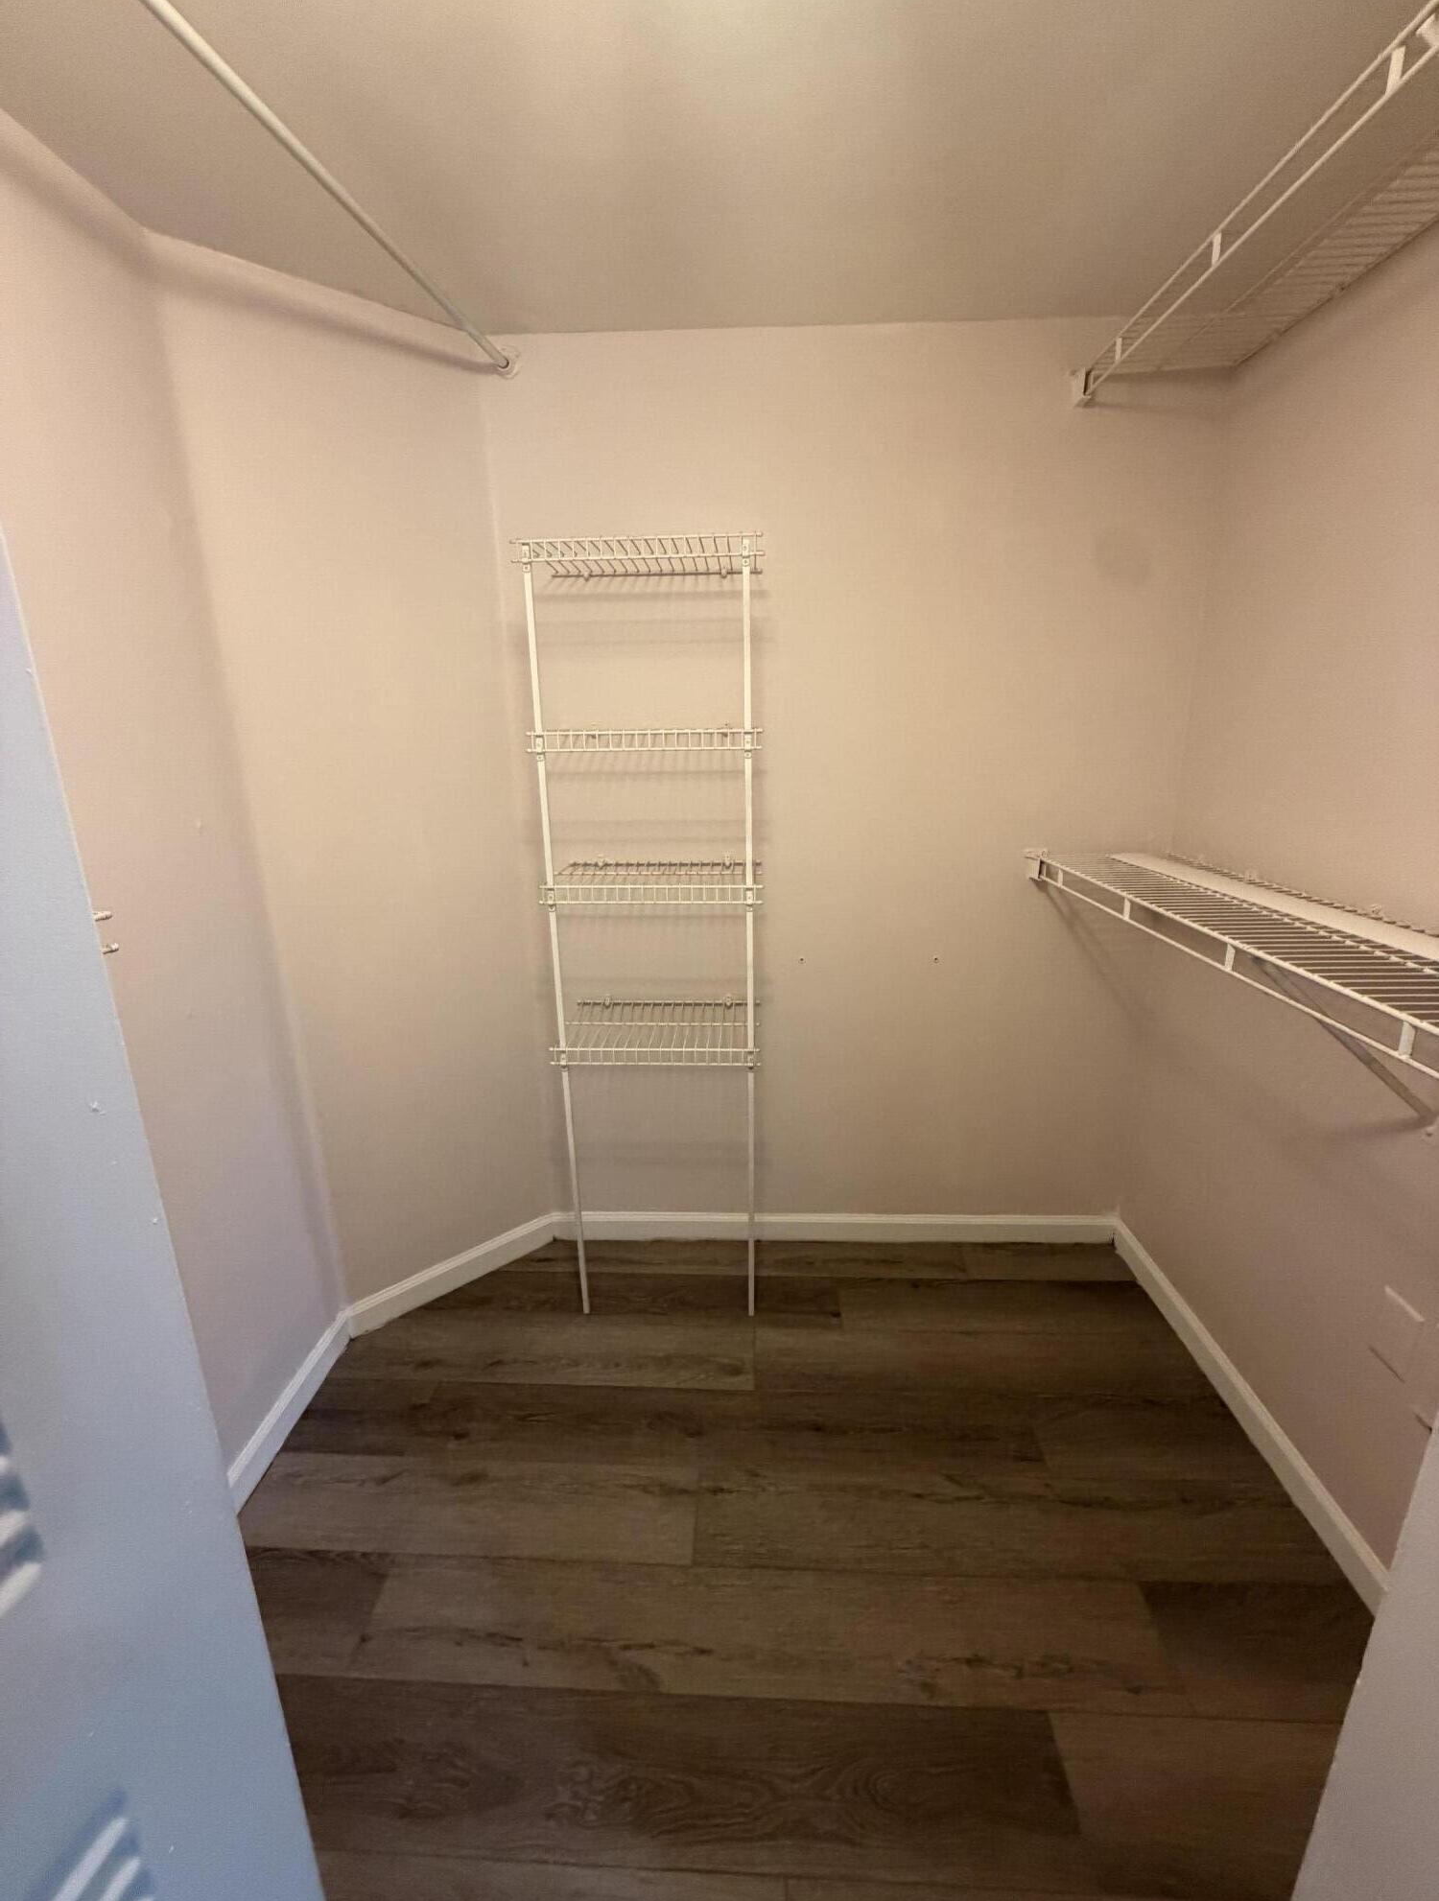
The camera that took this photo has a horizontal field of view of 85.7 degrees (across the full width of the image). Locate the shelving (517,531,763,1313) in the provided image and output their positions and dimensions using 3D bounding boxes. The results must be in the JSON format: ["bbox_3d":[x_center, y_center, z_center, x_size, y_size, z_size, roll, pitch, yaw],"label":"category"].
[{"bbox_3d":[-0.130,0.024,1.774,0.463,1.694,0.304,0,16,3],"label":"shelving"}]

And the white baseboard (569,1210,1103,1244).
[{"bbox_3d":[0.304,0.755,2.121,1.532,0.084,0.016,0,16,2],"label":"white baseboard"}]

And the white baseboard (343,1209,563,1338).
[{"bbox_3d":[-0.664,0.814,1.976,0.544,0.084,0.016,-14,21,-39],"label":"white baseboard"}]

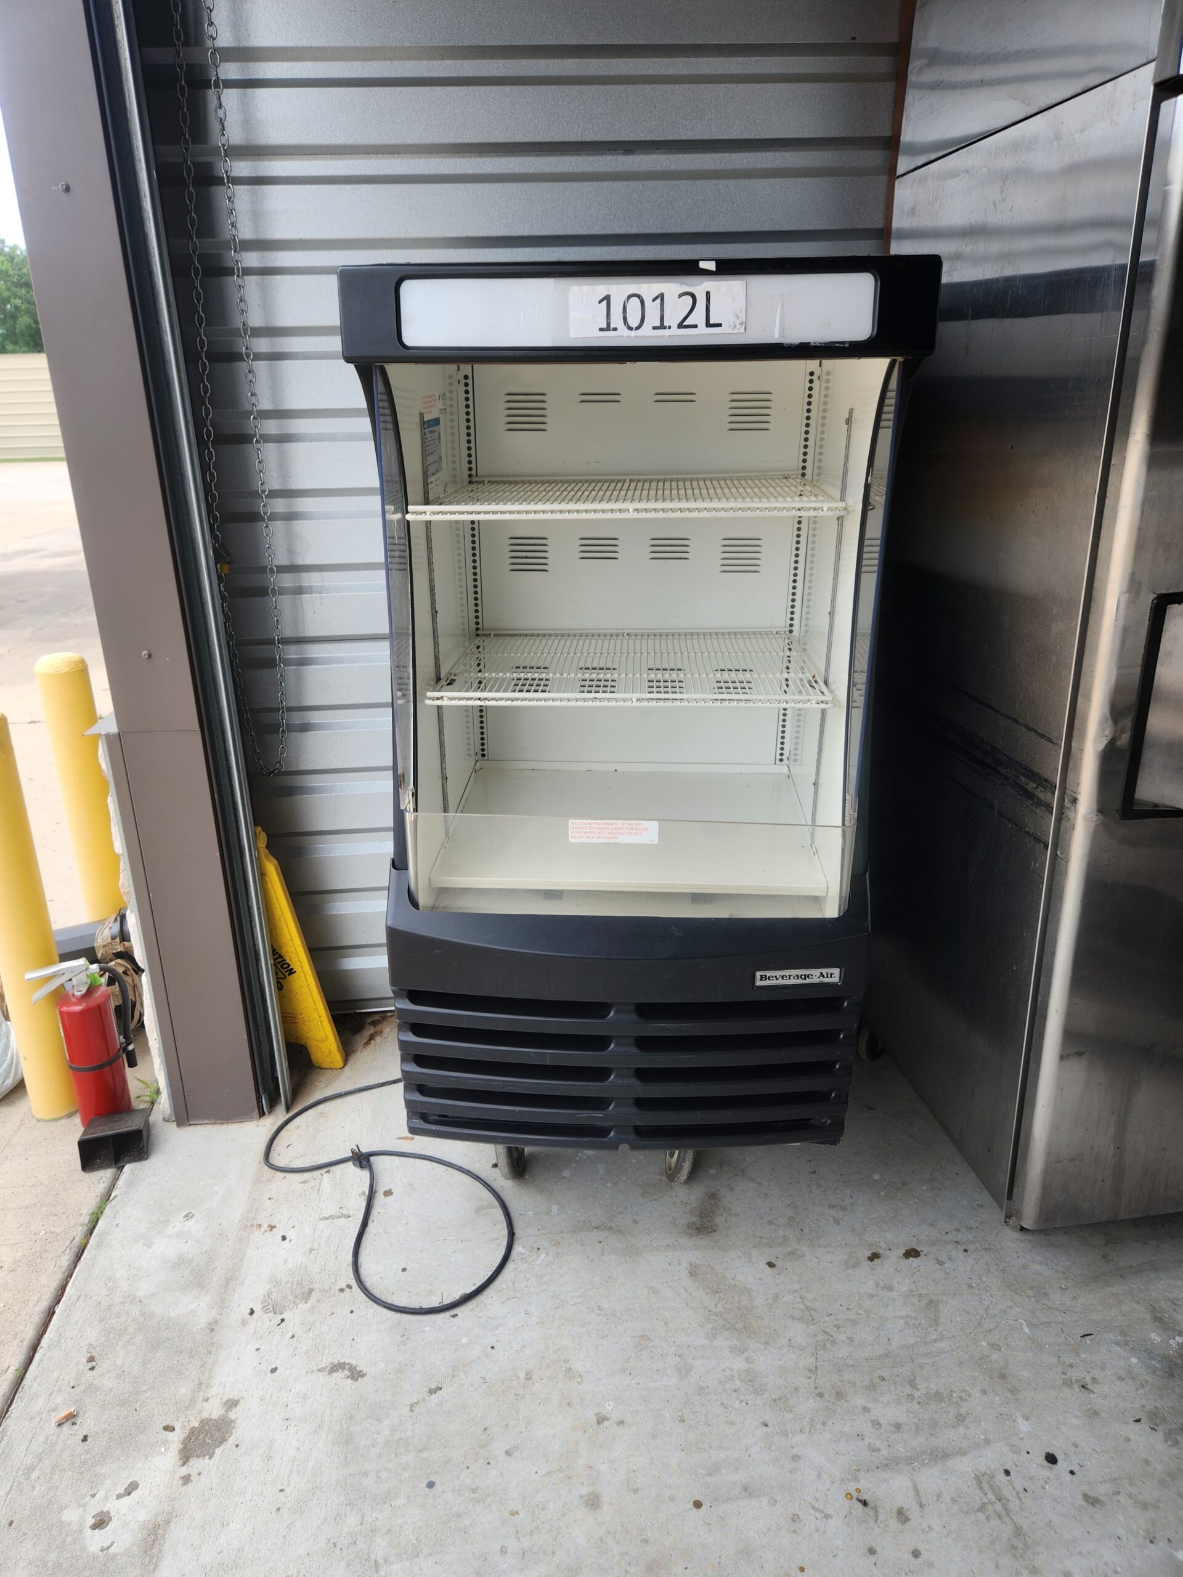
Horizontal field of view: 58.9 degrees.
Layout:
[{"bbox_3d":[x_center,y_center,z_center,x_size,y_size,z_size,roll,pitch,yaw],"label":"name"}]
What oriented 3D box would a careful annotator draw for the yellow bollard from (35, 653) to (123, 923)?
[{"bbox_3d":[-1.238,0.102,2.639,0.111,0.900,0.111,-1,21,0],"label":"yellow bollard"}]

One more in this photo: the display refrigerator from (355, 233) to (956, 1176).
[{"bbox_3d":[0.078,-0.067,1.893,0.780,1.545,0.690,1,23,3],"label":"display refrigerator"}]

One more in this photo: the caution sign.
[{"bbox_3d":[-0.709,0.339,2.325,0.280,0.590,0.060,-1,15,0],"label":"caution sign"}]

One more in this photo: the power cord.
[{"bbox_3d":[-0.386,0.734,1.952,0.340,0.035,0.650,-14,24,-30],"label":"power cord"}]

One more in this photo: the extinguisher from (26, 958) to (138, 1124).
[{"bbox_3d":[-1.027,0.525,2.139,0.190,0.390,0.115,-13,23,-27],"label":"extinguisher"}]

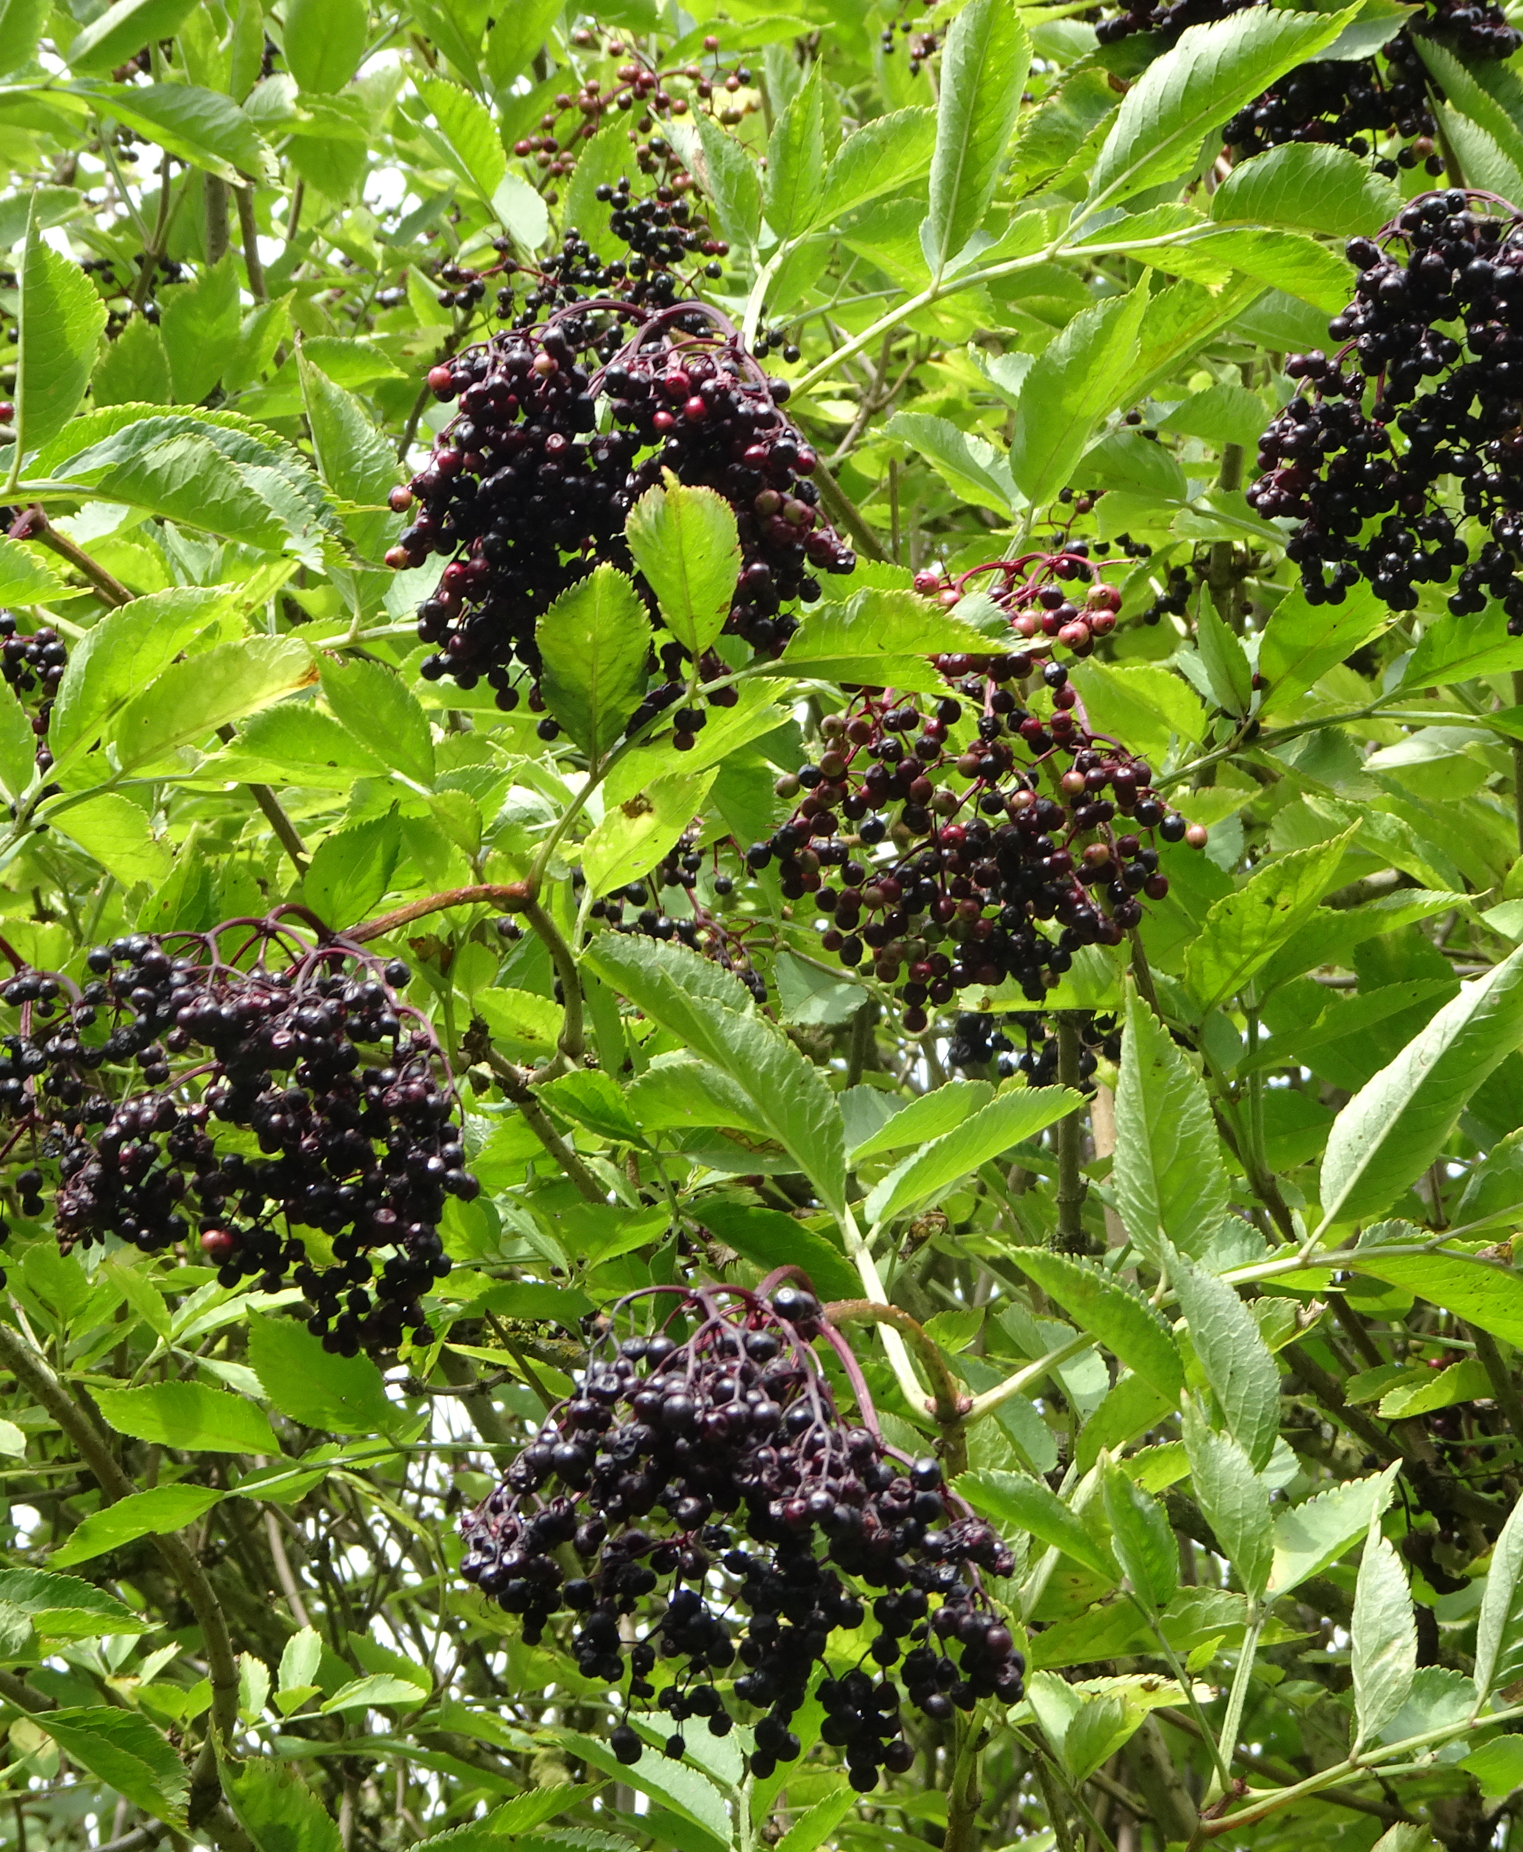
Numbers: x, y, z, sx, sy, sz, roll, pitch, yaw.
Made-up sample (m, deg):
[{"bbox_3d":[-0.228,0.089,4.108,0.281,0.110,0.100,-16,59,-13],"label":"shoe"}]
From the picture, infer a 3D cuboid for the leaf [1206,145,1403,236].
[{"bbox_3d":[0.136,-0.185,1.340,0.053,0.027,0.010,-5,-38,-22],"label":"leaf"}]

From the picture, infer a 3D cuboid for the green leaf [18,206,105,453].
[{"bbox_3d":[-0.178,-0.152,1.360,0.024,0.064,0.024,-1,13,-32],"label":"green leaf"}]

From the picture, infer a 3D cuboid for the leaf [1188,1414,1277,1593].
[{"bbox_3d":[0.120,0.148,1.365,0.025,0.051,0.011,-25,13,-30],"label":"leaf"}]

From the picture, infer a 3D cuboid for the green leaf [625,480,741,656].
[{"bbox_3d":[-0.018,-0.084,1.260,0.027,0.041,0.020,-5,29,-1],"label":"green leaf"}]

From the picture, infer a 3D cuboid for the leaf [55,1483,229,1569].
[{"bbox_3d":[-0.185,0.178,1.585,0.060,0.008,0.026,-20,-32,-30],"label":"leaf"}]

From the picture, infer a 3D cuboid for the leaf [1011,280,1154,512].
[{"bbox_3d":[0.089,-0.146,1.480,0.026,0.070,0.020,23,12,-14],"label":"leaf"}]

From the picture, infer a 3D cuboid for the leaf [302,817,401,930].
[{"bbox_3d":[-0.109,-0.014,1.425,0.026,0.038,0.010,33,16,18],"label":"leaf"}]

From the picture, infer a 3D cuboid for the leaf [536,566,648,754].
[{"bbox_3d":[-0.043,-0.068,1.365,0.030,0.050,0.010,3,12,-6],"label":"leaf"}]

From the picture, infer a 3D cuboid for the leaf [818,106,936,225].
[{"bbox_3d":[0.035,-0.204,1.440,0.050,0.023,0.018,-31,6,5],"label":"leaf"}]

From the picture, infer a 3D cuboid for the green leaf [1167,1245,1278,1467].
[{"bbox_3d":[0.121,0.114,1.405,0.026,0.069,0.009,-27,10,-32],"label":"green leaf"}]

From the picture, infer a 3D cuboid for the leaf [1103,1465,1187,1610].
[{"bbox_3d":[0.096,0.153,1.345,0.023,0.043,0.010,-28,15,-29],"label":"leaf"}]

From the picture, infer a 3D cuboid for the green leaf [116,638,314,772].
[{"bbox_3d":[-0.142,-0.058,1.380,0.057,0.023,0.018,-30,5,1],"label":"green leaf"}]

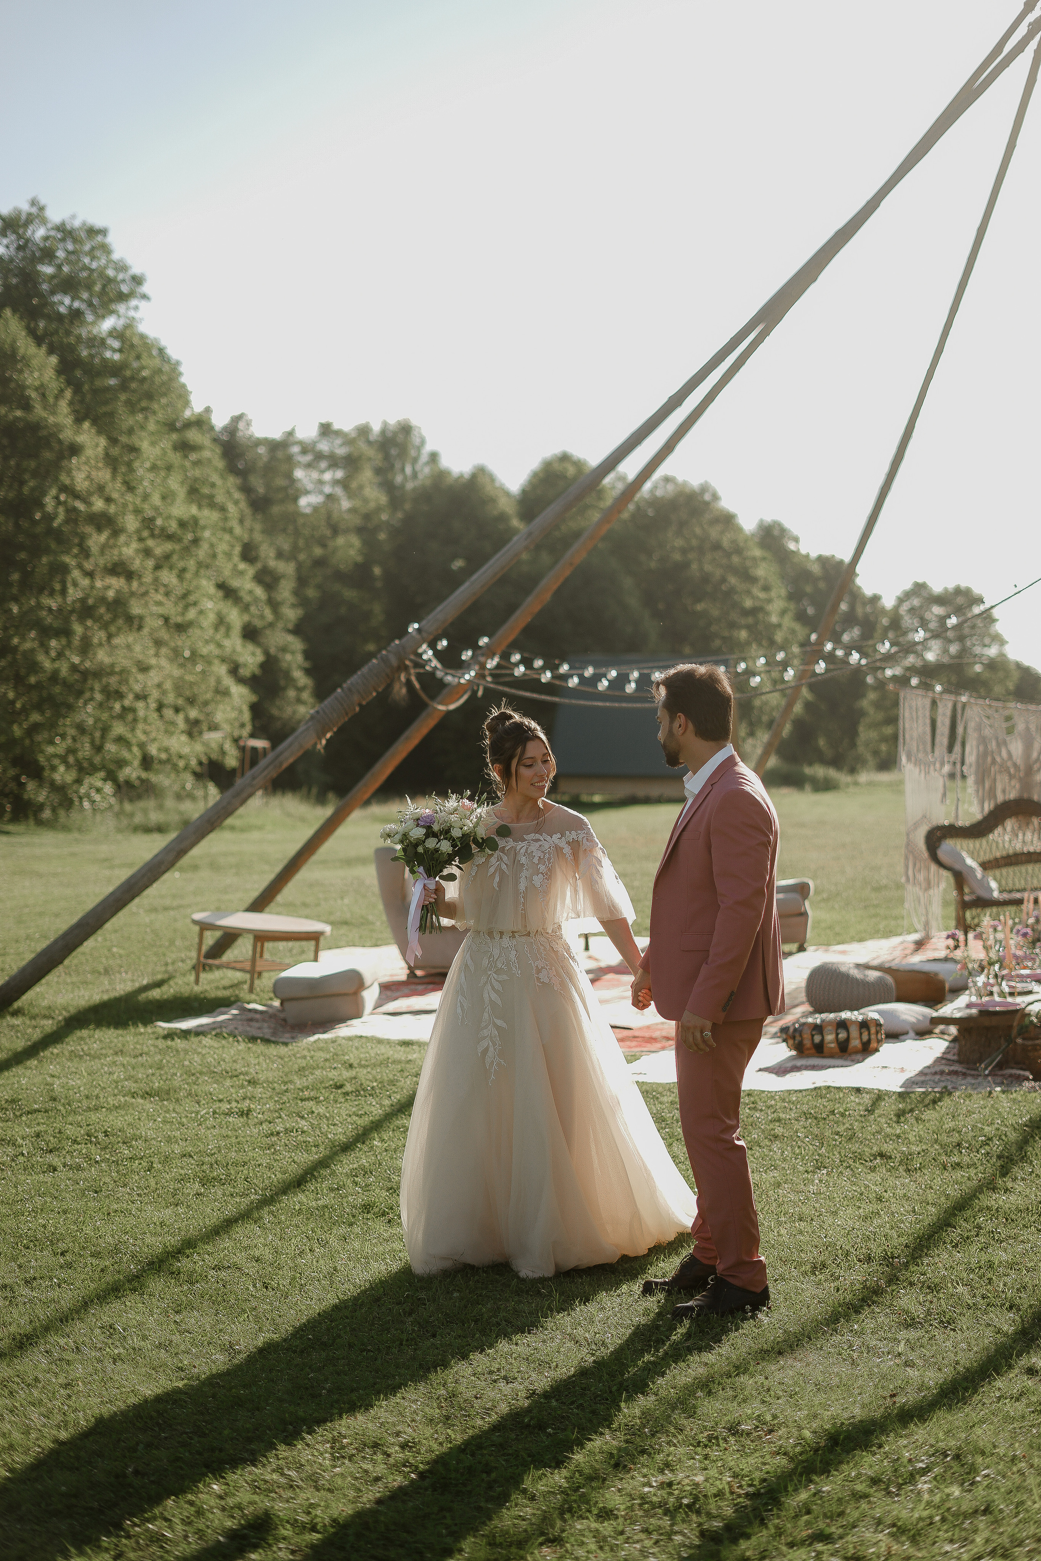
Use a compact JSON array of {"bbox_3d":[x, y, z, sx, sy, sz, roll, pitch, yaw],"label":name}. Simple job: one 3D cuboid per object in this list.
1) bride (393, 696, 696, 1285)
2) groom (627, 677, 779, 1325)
[{"bbox_3d":[0.100,0.604,6.763,0.950,1.670,0.900,0,1,12],"label":"bride"},{"bbox_3d":[0.520,0.562,6.062,0.430,1.780,0.550,0,1,-18],"label":"groom"}]

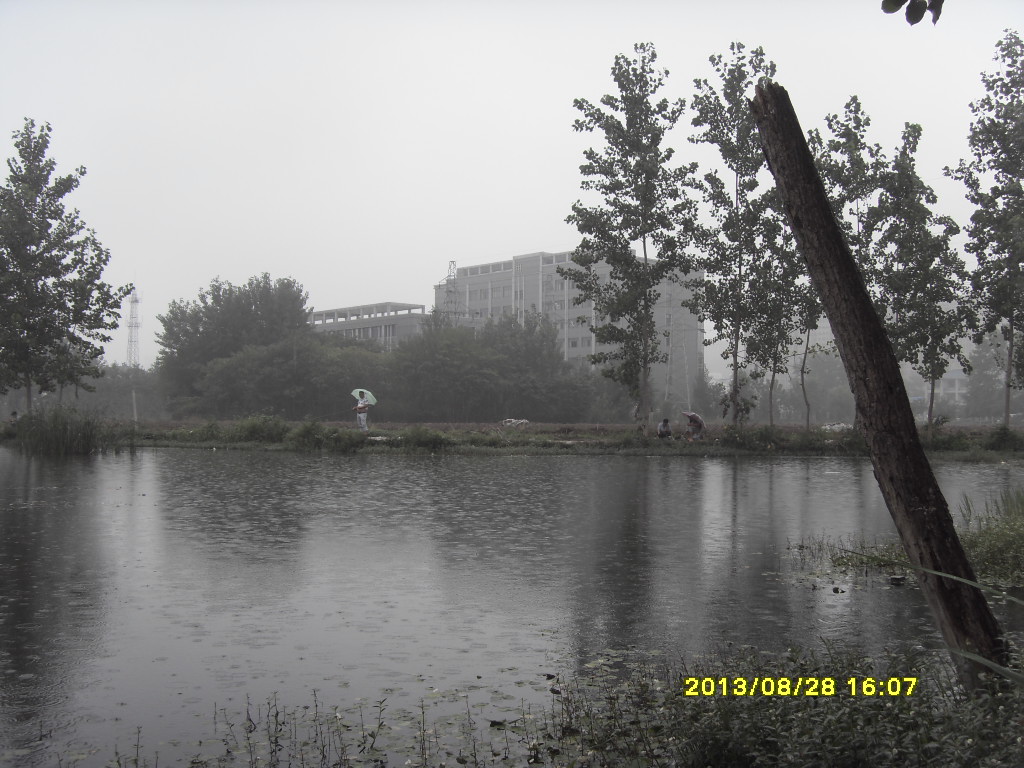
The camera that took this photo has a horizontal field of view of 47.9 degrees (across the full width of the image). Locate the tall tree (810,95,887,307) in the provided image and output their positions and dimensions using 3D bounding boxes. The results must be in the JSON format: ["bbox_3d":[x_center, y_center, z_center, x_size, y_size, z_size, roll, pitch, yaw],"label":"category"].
[{"bbox_3d":[14.504,-5.117,49.063,4.000,14.190,4.000,0,-1,0],"label":"tall tree"}]

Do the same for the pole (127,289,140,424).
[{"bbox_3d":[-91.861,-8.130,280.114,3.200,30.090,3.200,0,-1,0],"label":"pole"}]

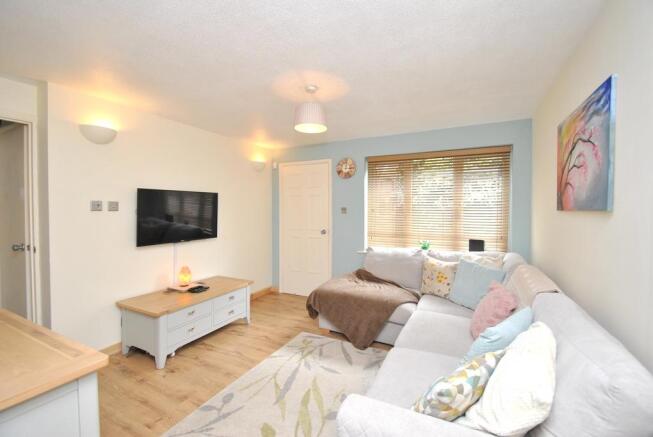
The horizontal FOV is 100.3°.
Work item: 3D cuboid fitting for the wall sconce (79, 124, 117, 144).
[{"bbox_3d":[-1.932,-0.714,2.351,0.125,0.140,0.268,1,2,28],"label":"wall sconce"}]

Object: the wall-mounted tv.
[{"bbox_3d":[-1.611,-0.021,3.034,0.060,0.565,0.950,1,2,28],"label":"wall-mounted tv"}]

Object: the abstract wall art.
[{"bbox_3d":[1.407,-0.332,1.511,0.030,0.580,0.795,1,2,28],"label":"abstract wall art"}]

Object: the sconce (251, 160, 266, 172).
[{"bbox_3d":[-1.000,-0.761,4.103,0.125,0.140,0.268,1,2,28],"label":"sconce"}]

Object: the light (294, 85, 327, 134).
[{"bbox_3d":[-0.119,-0.879,2.173,0.260,0.330,0.260,0,1,0],"label":"light"}]

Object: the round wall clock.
[{"bbox_3d":[0.278,-0.688,3.759,0.295,0.295,0.040,1,2,28],"label":"round wall clock"}]

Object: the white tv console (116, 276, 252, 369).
[{"bbox_3d":[-1.339,0.976,2.772,0.560,0.474,1.110,1,2,27],"label":"white tv console"}]

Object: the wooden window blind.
[{"bbox_3d":[1.267,-0.206,3.343,1.650,1.220,0.140,1,2,28],"label":"wooden window blind"}]

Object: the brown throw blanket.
[{"bbox_3d":[0.458,0.930,2.947,1.080,0.540,0.880,1,2,28],"label":"brown throw blanket"}]

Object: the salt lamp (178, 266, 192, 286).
[{"bbox_3d":[-1.503,0.621,2.900,0.142,0.205,0.142,1,2,28],"label":"salt lamp"}]

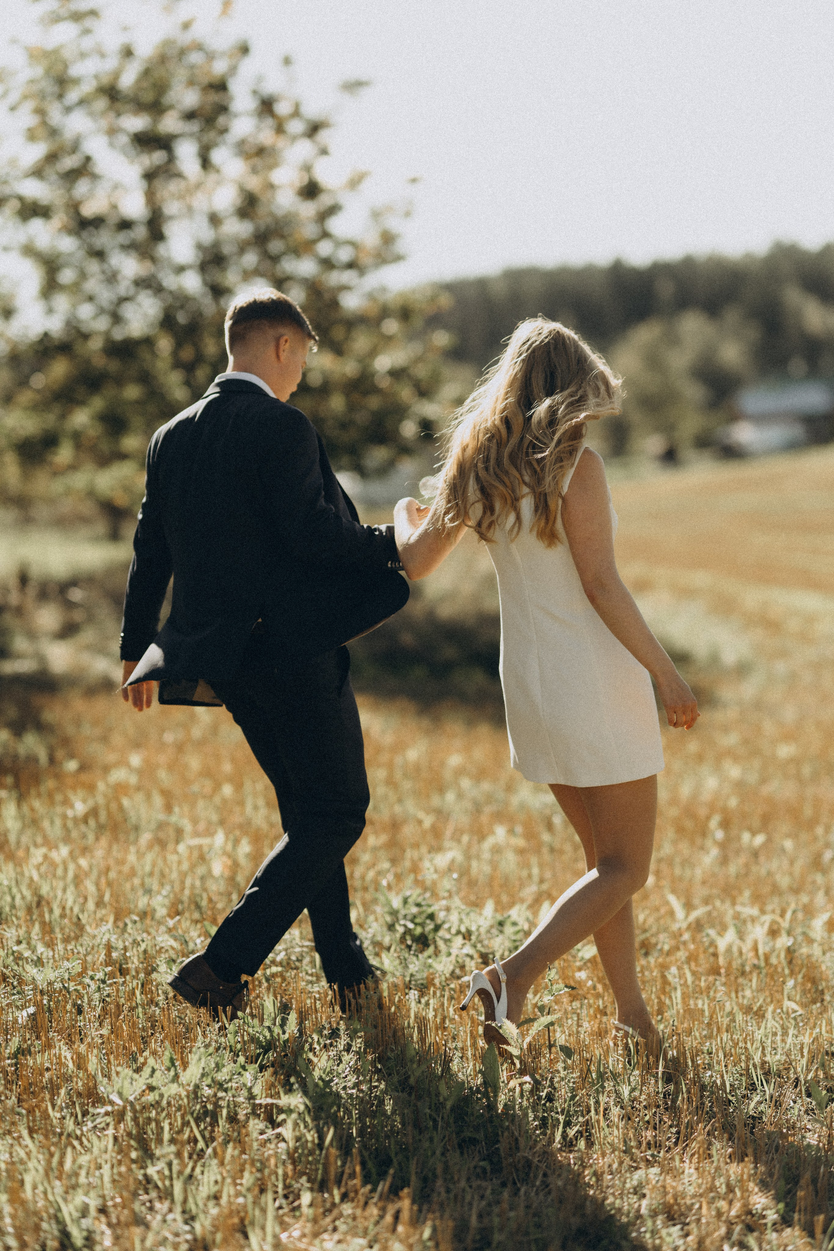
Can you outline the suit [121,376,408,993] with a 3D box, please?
[{"bbox_3d":[-0.360,0.137,7.070,0.630,1.460,0.580,-3,4,-44],"label":"suit"}]

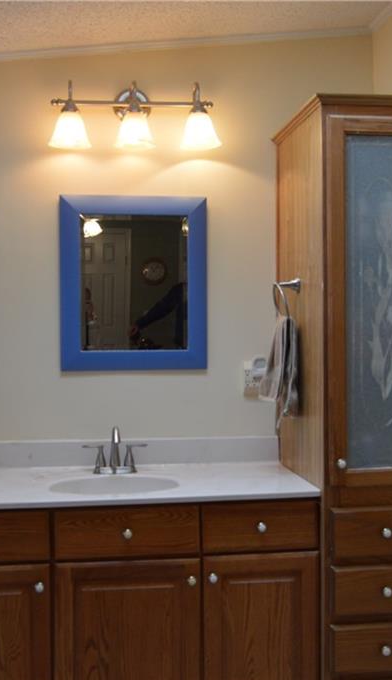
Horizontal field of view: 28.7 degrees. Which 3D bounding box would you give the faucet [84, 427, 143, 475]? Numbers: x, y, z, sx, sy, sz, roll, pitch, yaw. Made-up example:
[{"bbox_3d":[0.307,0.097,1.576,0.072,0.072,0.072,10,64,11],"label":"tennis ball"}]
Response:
[{"bbox_3d":[-0.280,0.398,2.696,0.231,0.160,0.145,0,1,-8],"label":"faucet"}]

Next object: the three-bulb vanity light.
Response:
[{"bbox_3d":[-0.216,-0.811,2.774,0.626,0.234,0.182,0,1,-8],"label":"three-bulb vanity light"}]

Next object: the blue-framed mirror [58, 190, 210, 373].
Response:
[{"bbox_3d":[-0.229,-0.209,2.862,0.547,0.646,0.026,0,1,-8],"label":"blue-framed mirror"}]

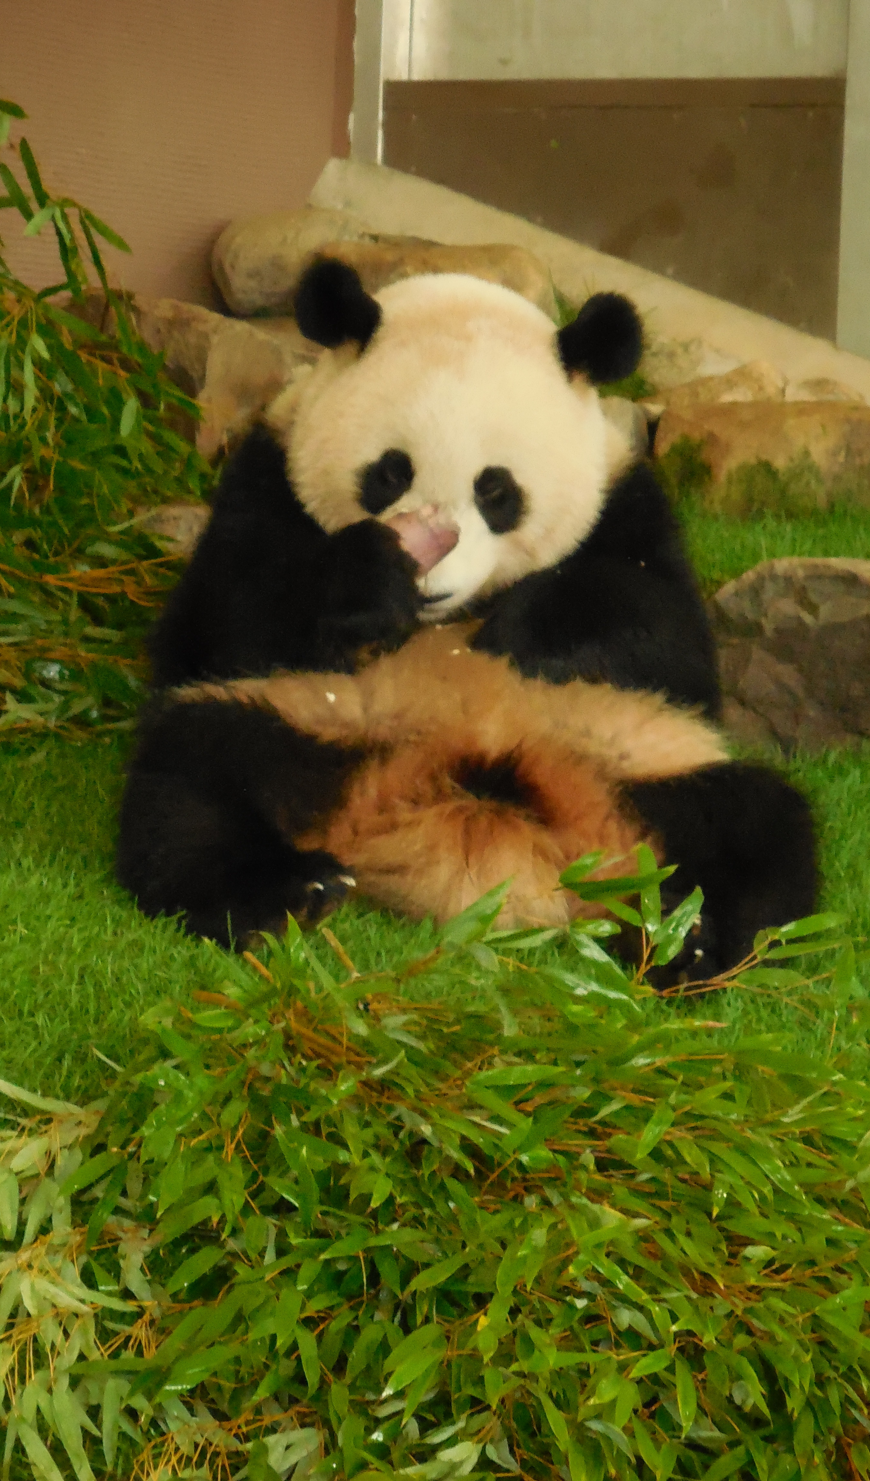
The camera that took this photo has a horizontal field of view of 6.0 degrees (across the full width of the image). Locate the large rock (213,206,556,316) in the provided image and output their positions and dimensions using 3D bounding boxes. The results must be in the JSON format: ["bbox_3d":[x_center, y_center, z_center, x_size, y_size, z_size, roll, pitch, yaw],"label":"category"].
[{"bbox_3d":[-0.070,-0.651,11.350,0.460,0.130,0.240,1,14,0],"label":"large rock"}]

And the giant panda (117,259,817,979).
[{"bbox_3d":[0.037,-0.178,9.750,0.800,0.760,0.720,2,14,3],"label":"giant panda"}]

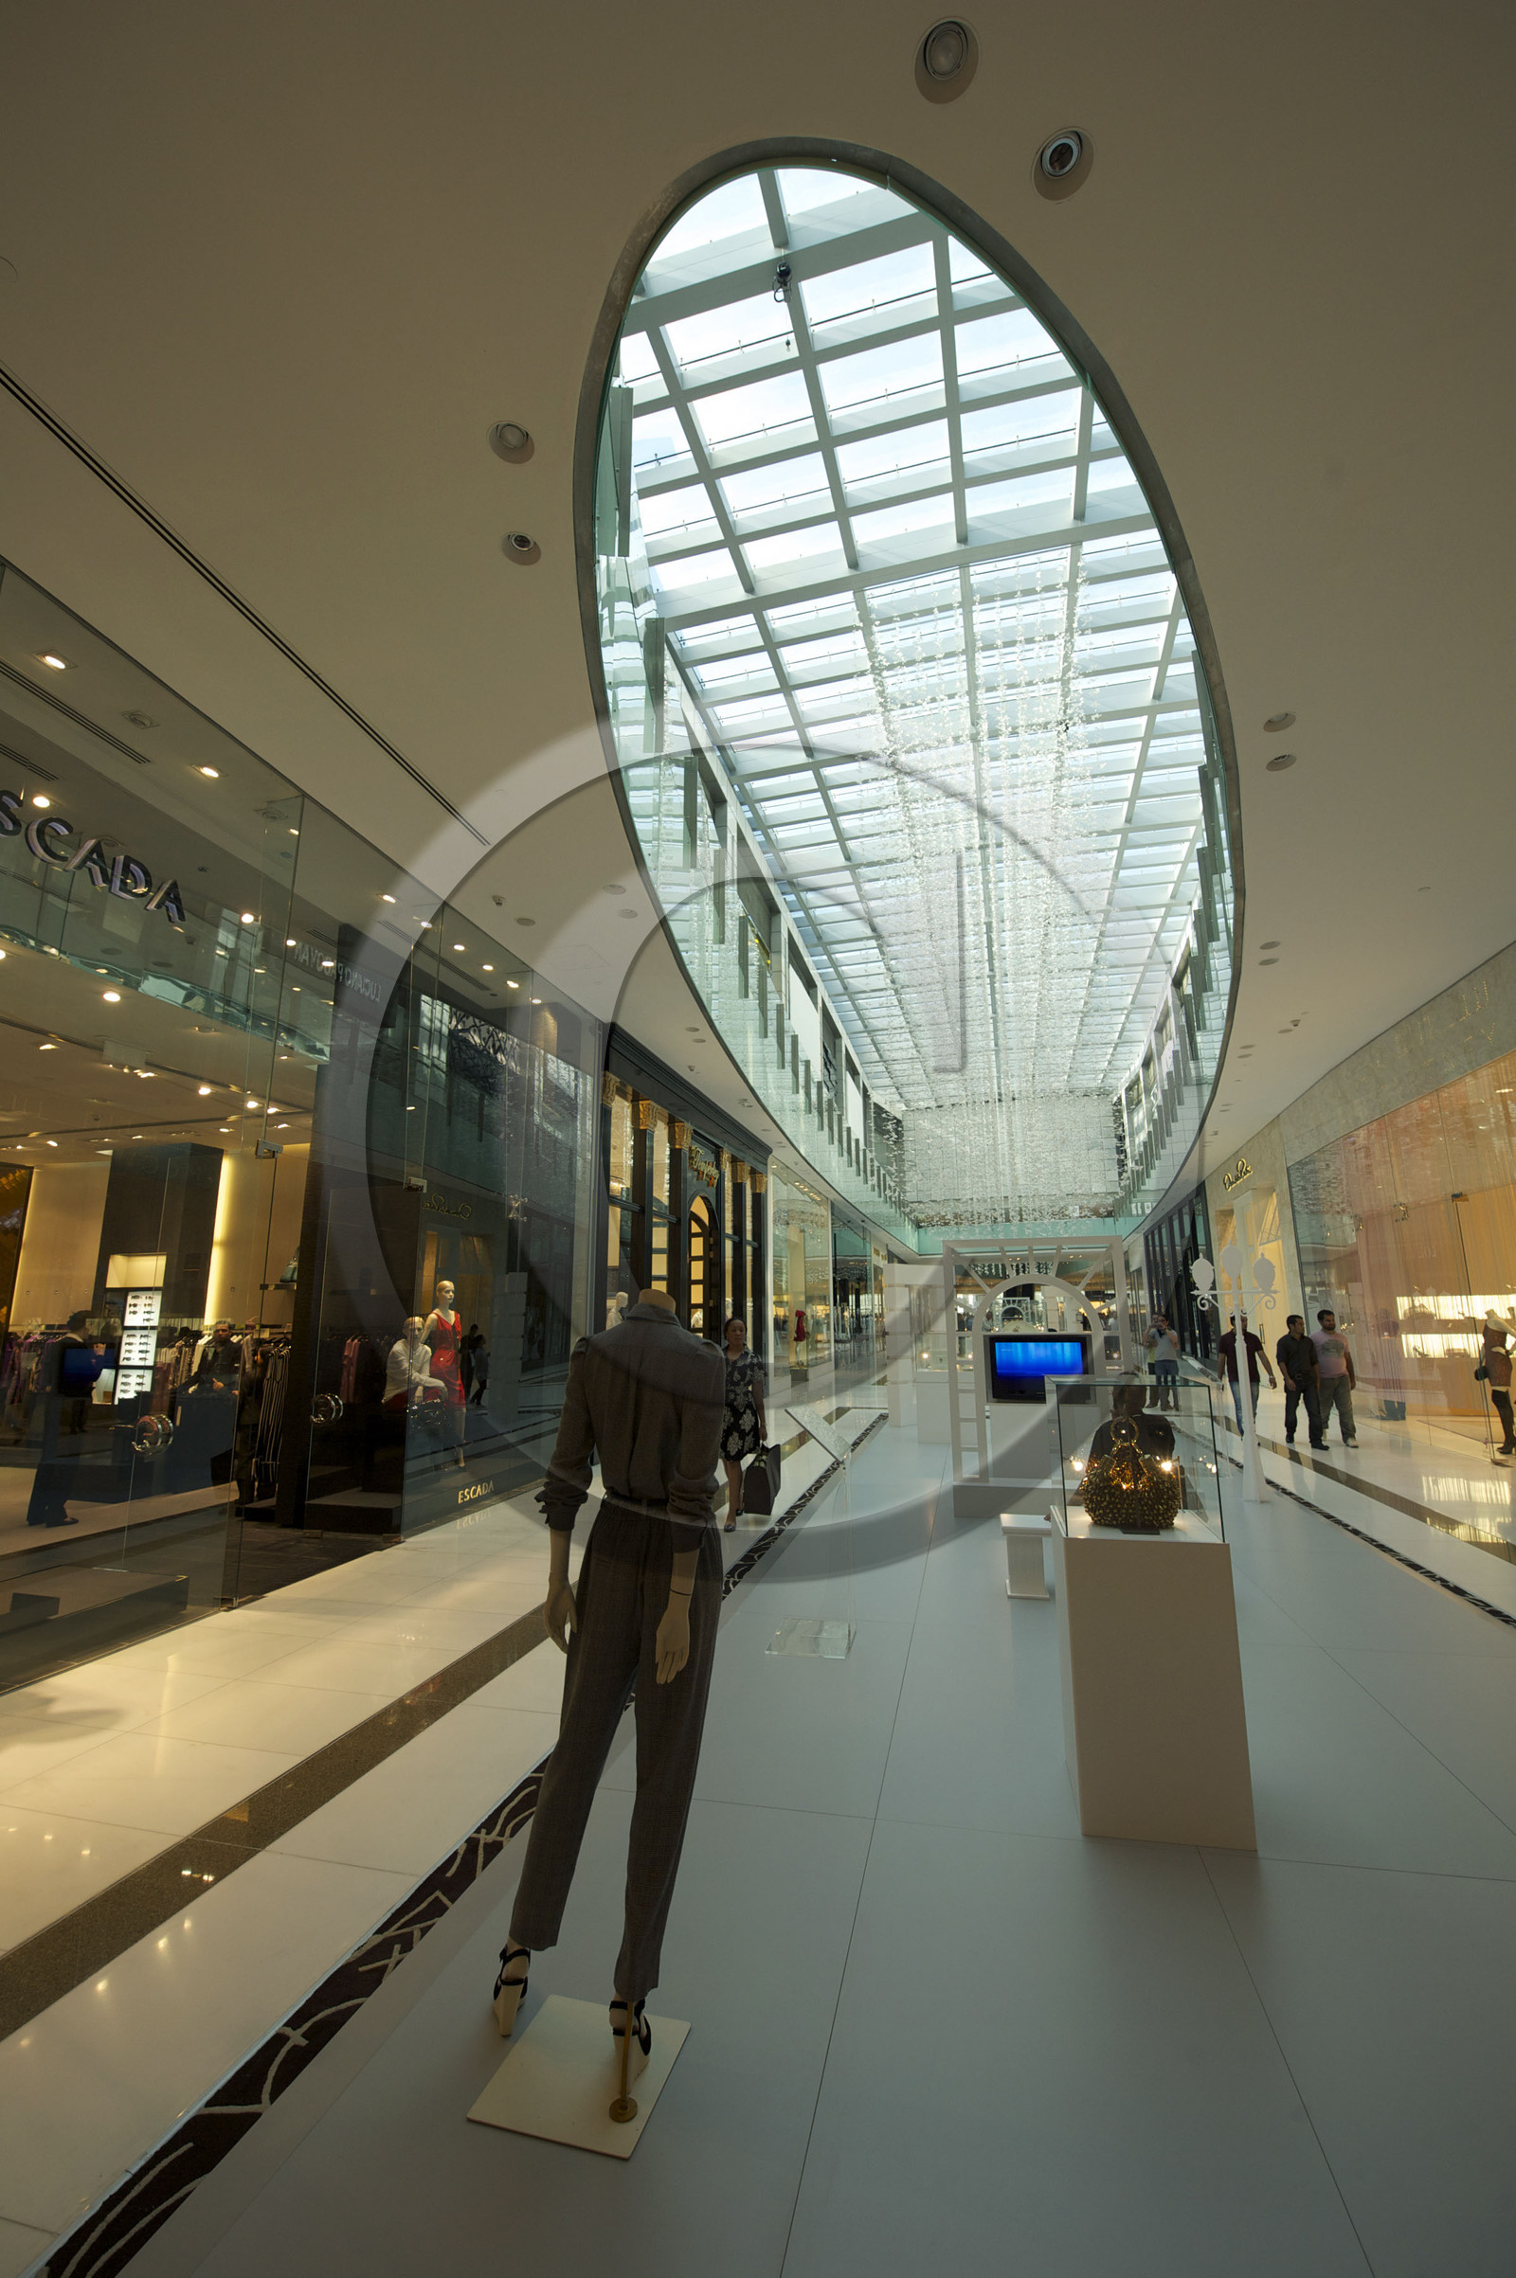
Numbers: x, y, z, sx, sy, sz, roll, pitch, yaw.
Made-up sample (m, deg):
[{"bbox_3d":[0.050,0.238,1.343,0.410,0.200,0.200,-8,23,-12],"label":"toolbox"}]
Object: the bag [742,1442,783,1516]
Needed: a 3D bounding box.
[{"bbox_3d":[0.043,2.776,7.226,0.265,0.520,0.265,-3,-12,13],"label":"bag"}]

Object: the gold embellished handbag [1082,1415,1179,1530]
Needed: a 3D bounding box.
[{"bbox_3d":[1.335,1.202,3.193,0.334,0.378,0.186,-3,-12,13],"label":"gold embellished handbag"}]

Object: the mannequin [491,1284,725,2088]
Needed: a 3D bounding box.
[{"bbox_3d":[-0.340,1.217,2.201,0.520,1.678,0.363,-6,-13,24],"label":"mannequin"}]

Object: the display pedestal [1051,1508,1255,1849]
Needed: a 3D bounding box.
[{"bbox_3d":[1.383,1.875,3.188,0.526,0.912,0.501,-3,-11,12],"label":"display pedestal"}]

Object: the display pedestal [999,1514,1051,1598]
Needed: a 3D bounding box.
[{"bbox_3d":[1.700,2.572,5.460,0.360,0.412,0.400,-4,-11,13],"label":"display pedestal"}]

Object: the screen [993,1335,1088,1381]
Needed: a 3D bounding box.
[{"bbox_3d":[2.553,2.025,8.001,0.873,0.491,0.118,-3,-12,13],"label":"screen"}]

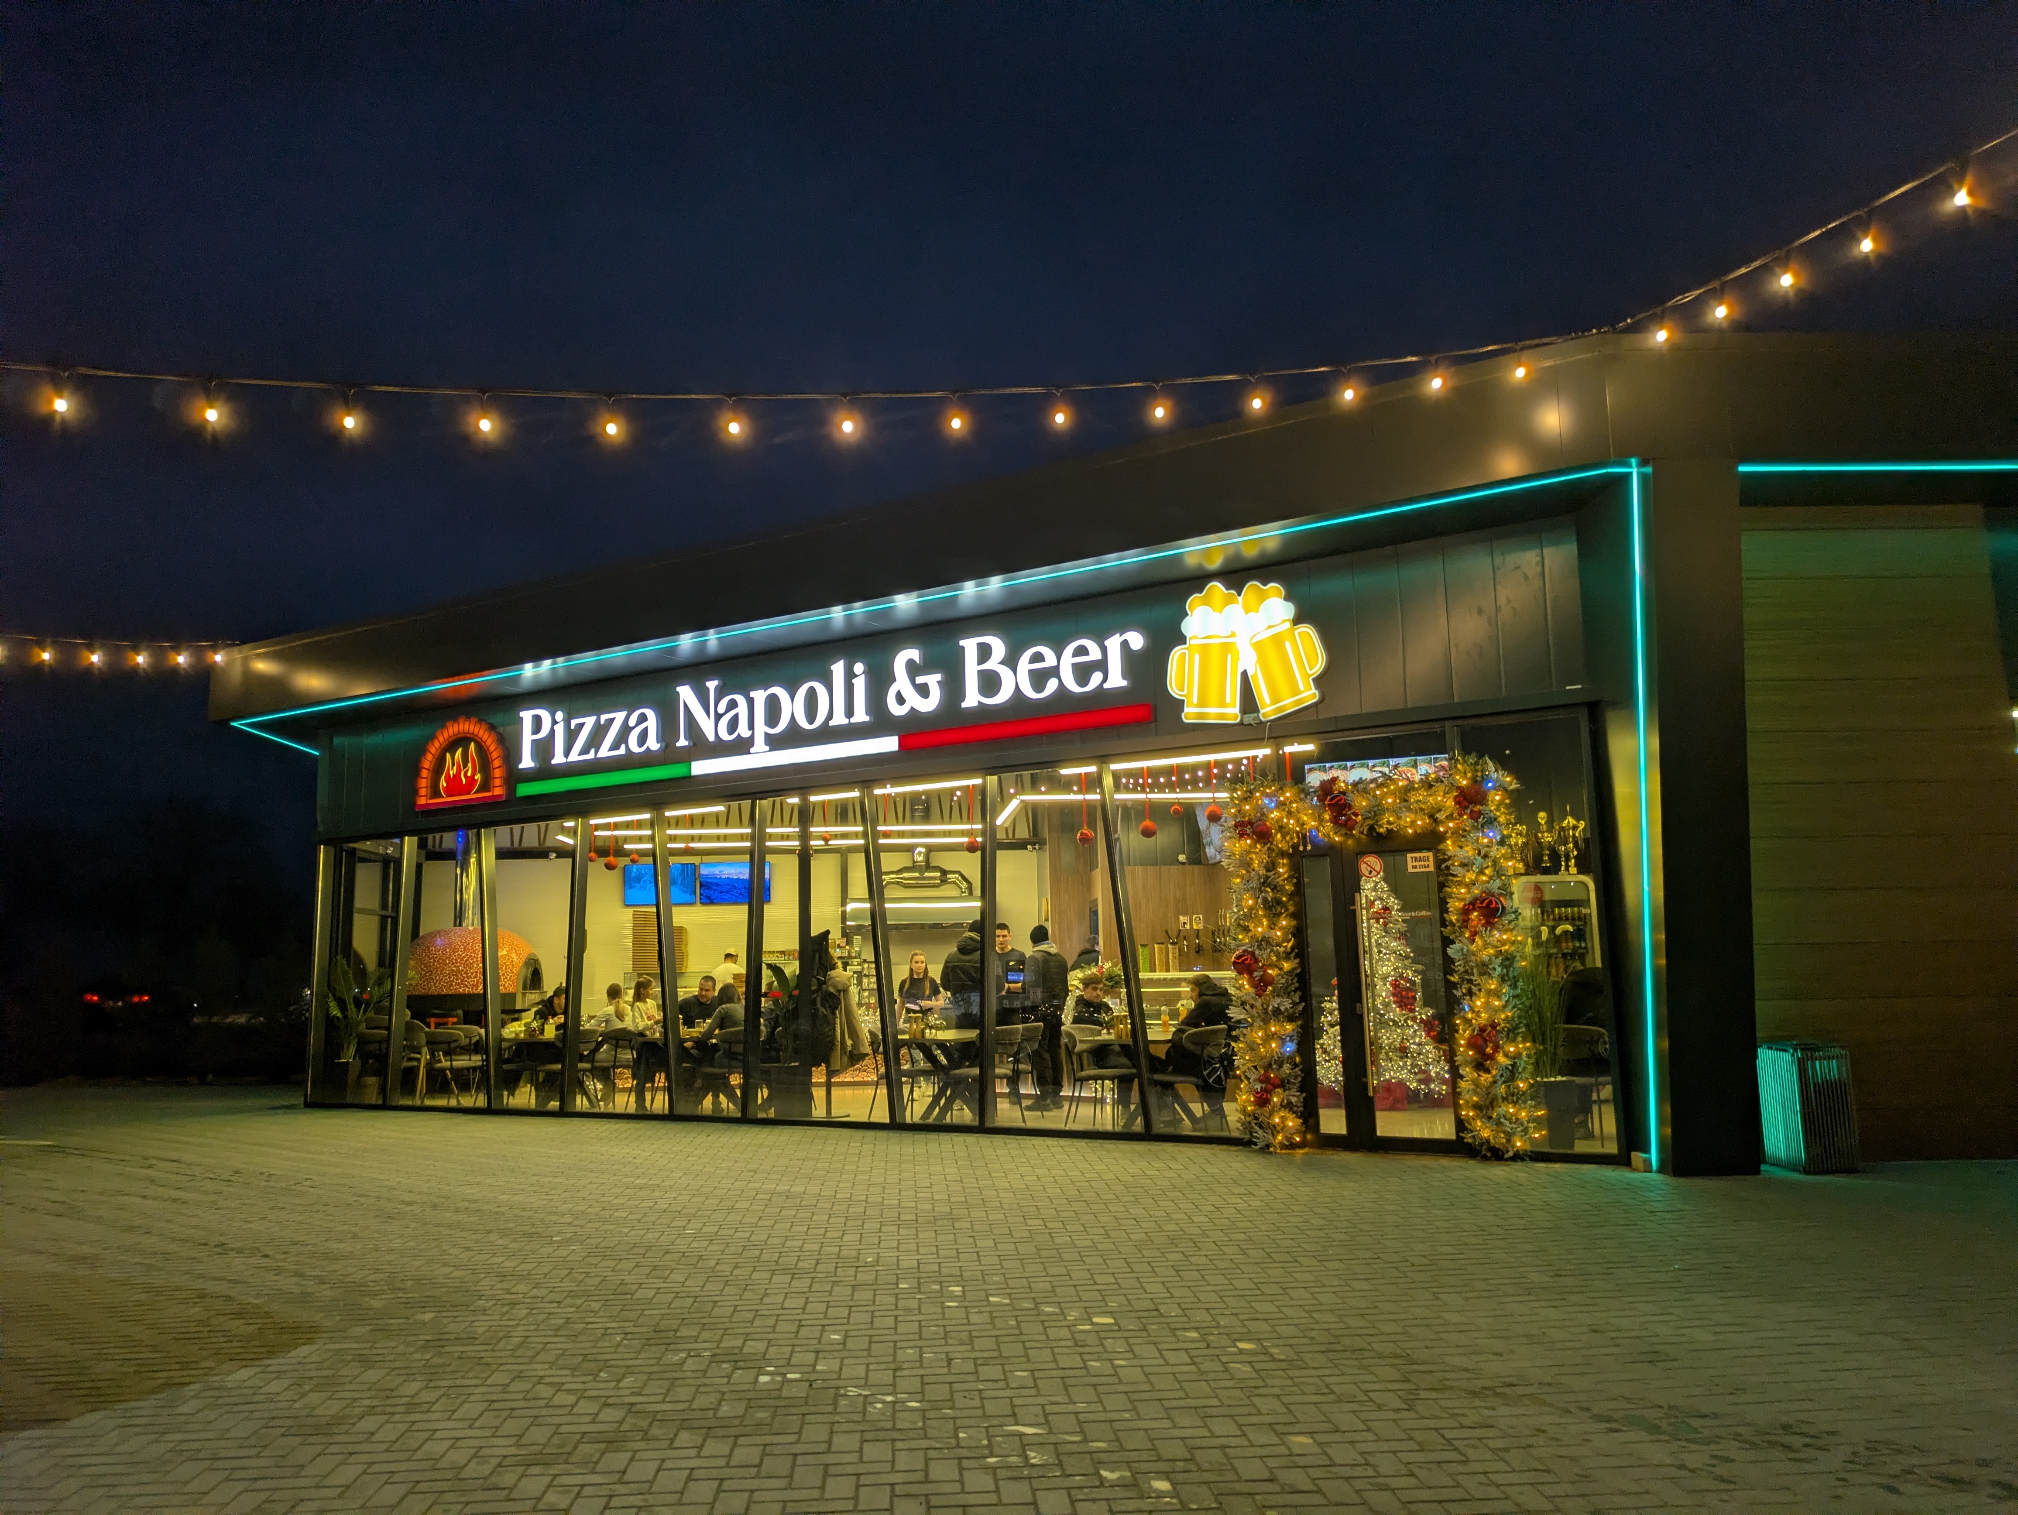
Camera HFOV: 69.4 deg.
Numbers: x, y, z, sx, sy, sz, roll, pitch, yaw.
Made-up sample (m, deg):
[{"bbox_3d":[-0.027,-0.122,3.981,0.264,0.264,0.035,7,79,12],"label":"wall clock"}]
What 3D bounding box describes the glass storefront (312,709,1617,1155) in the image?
[{"bbox_3d":[-1.973,1.759,12.921,13.709,2.938,0.255,-6,-9,31],"label":"glass storefront"}]

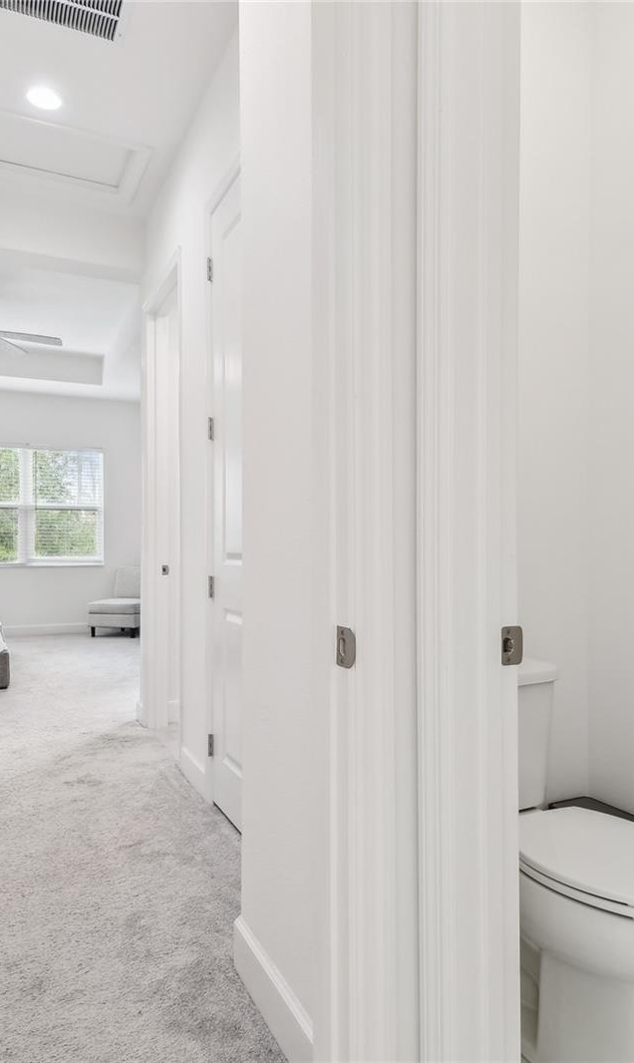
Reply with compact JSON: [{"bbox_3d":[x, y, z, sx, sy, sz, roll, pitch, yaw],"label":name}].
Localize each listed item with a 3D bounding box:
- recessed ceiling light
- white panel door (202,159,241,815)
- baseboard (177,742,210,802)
[{"bbox_3d":[-1.173,-1.858,2.859,0.170,0.030,0.170,0,0,-27],"label":"recessed ceiling light"},{"bbox_3d":[-0.239,-0.118,2.479,0.112,2.512,0.870,0,0,-27],"label":"white panel door"},{"bbox_3d":[-0.566,1.079,3.036,0.016,0.118,0.440,0,0,-27],"label":"baseboard"}]

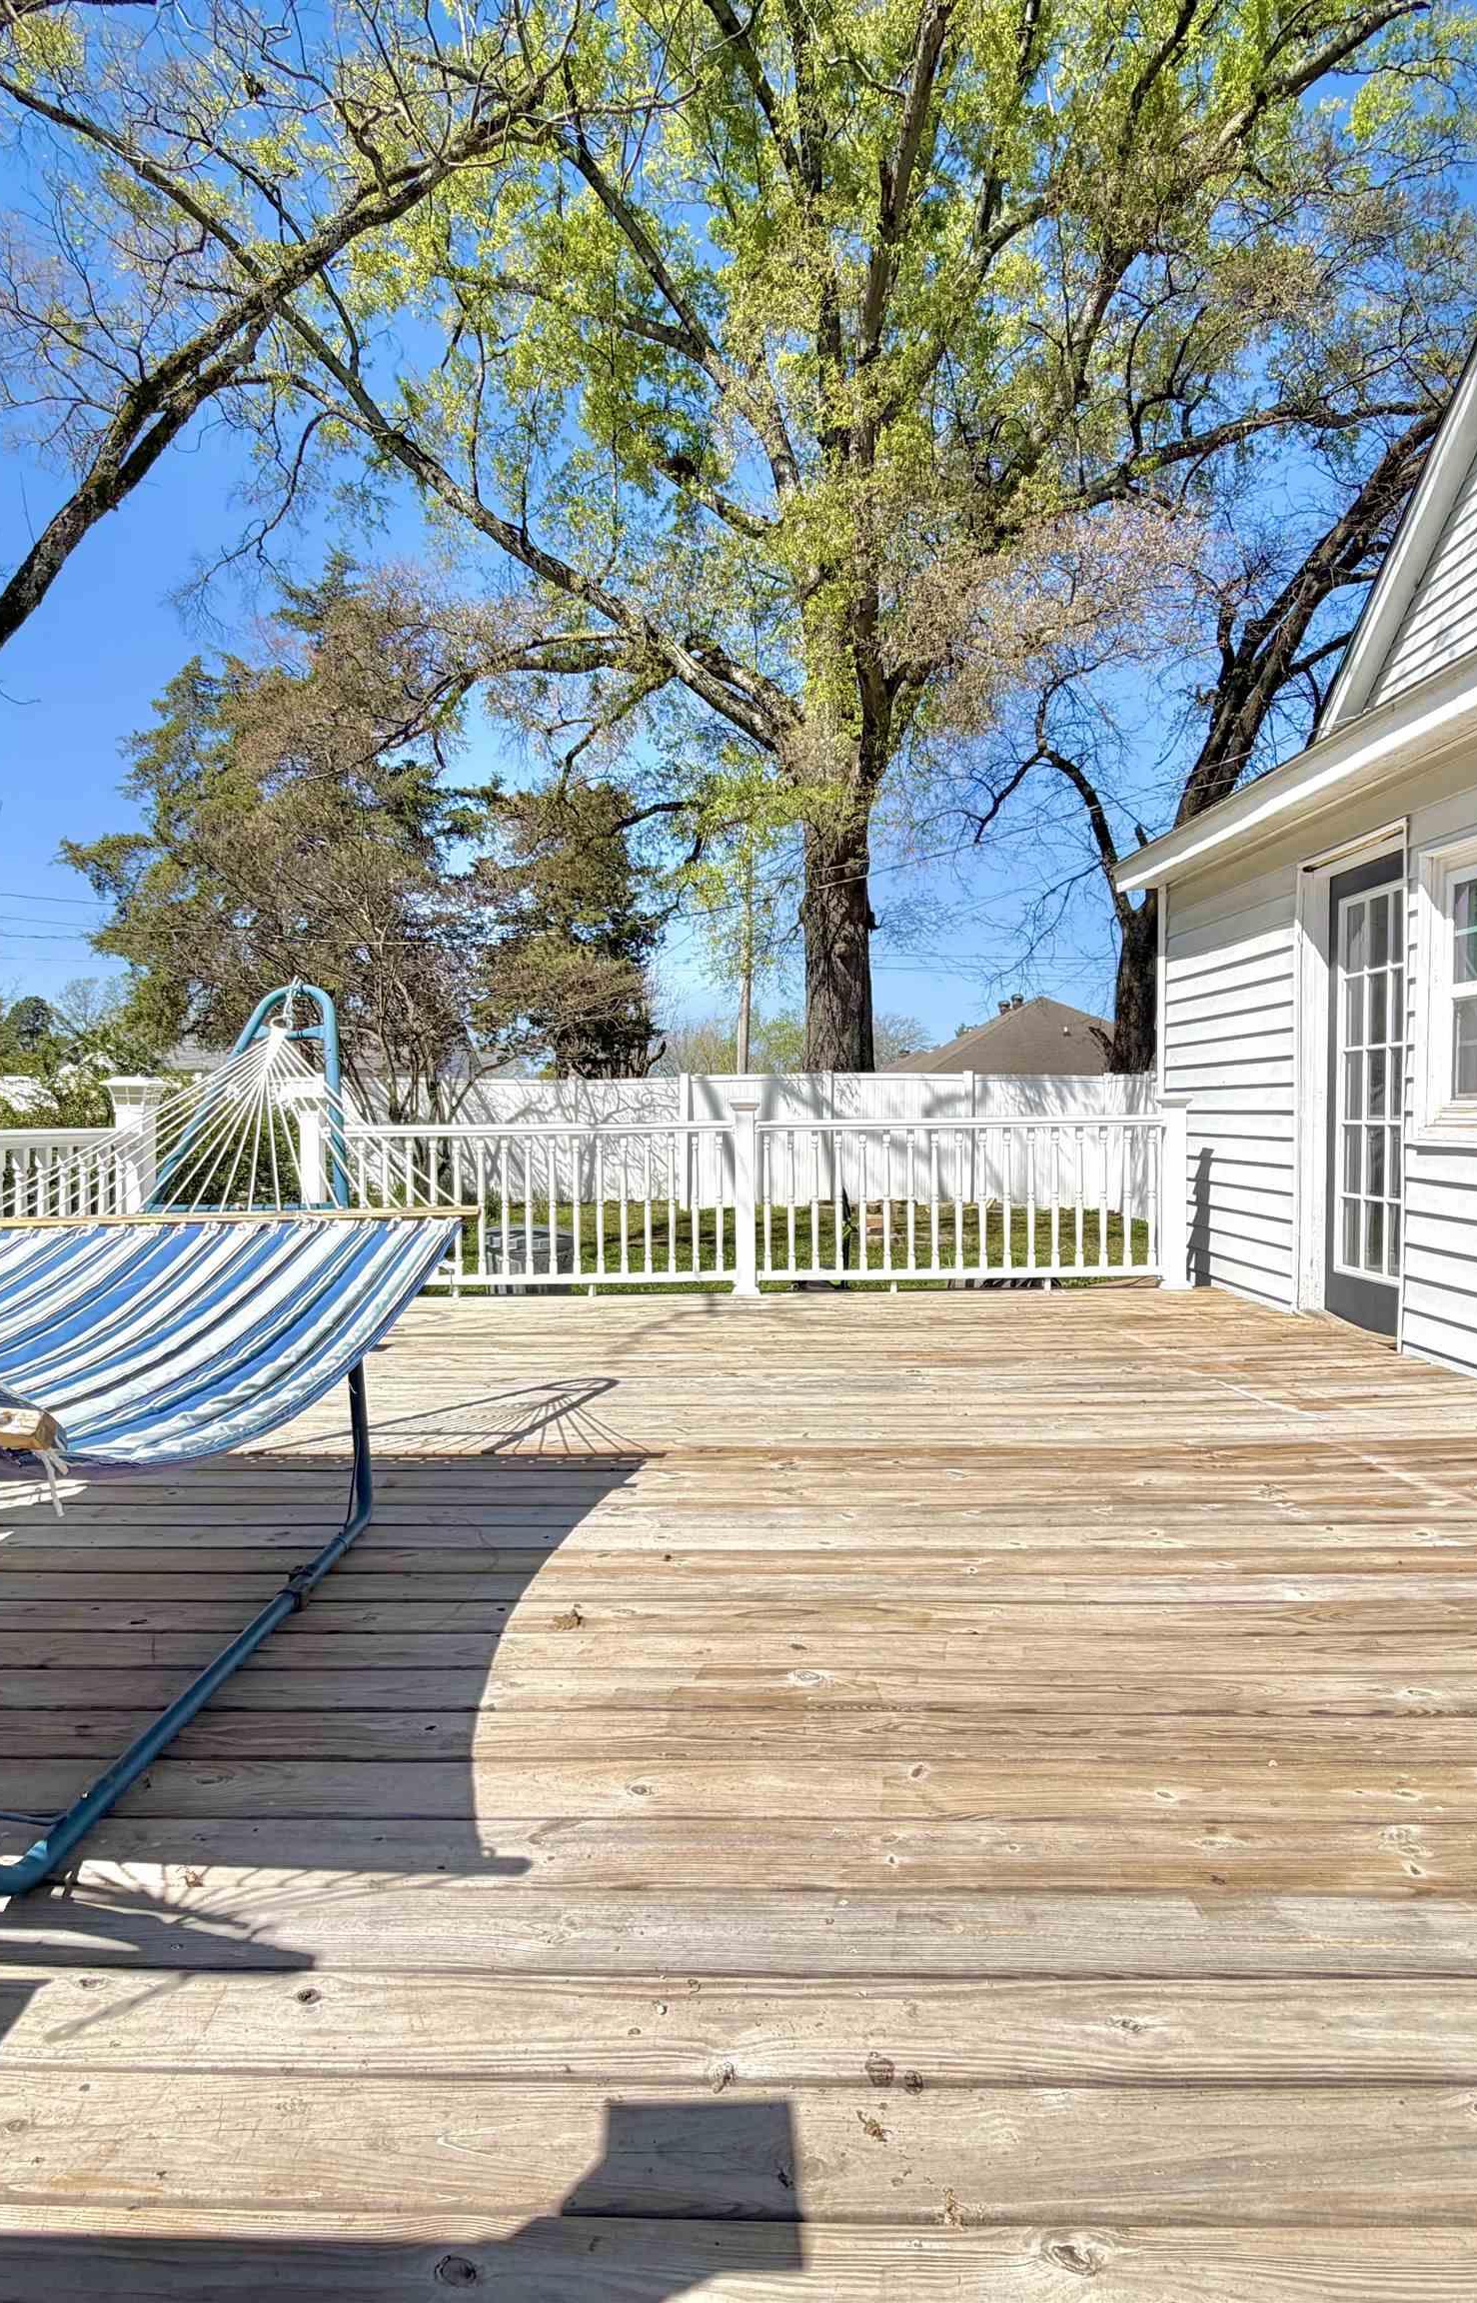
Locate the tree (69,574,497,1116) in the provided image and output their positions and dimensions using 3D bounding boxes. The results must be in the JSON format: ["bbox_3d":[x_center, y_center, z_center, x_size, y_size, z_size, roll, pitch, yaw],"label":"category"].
[{"bbox_3d":[-6.845,-3.977,18.700,6.200,9.420,5.400,-1,2,-20],"label":"tree"}]

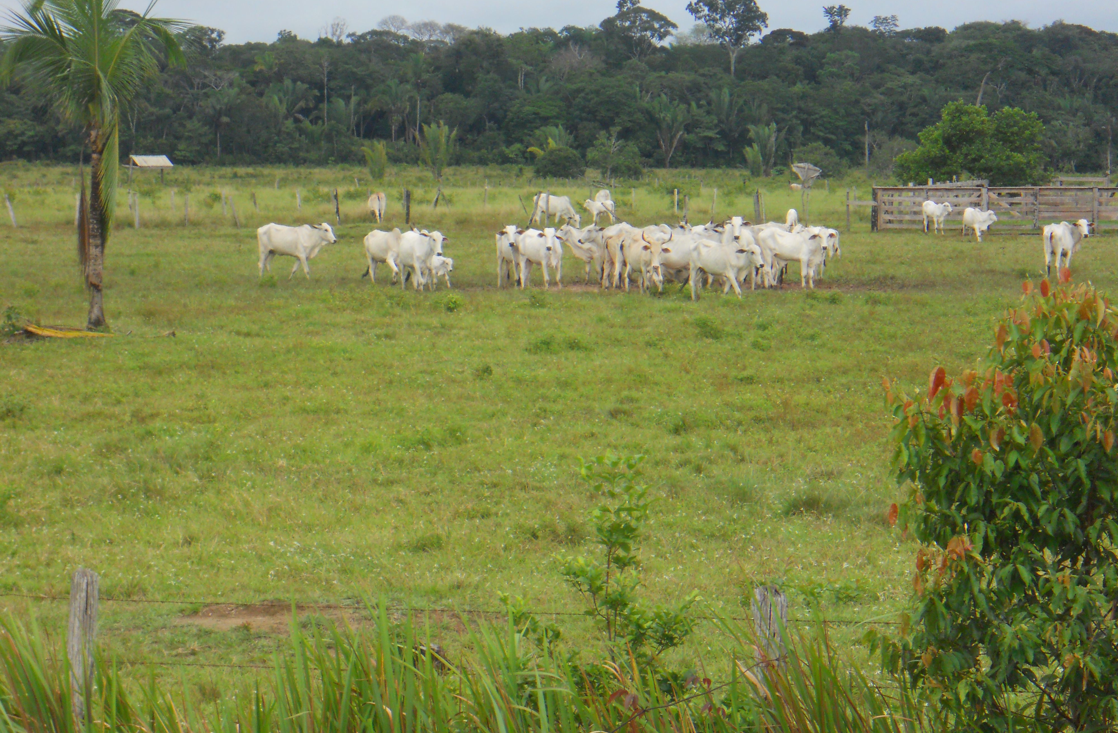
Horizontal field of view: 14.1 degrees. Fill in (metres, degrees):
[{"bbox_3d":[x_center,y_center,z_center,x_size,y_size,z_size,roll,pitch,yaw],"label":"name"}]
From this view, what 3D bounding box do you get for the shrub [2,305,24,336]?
[{"bbox_3d":[-9.666,-0.804,80.000,0.420,0.560,0.420,0,3,0],"label":"shrub"}]

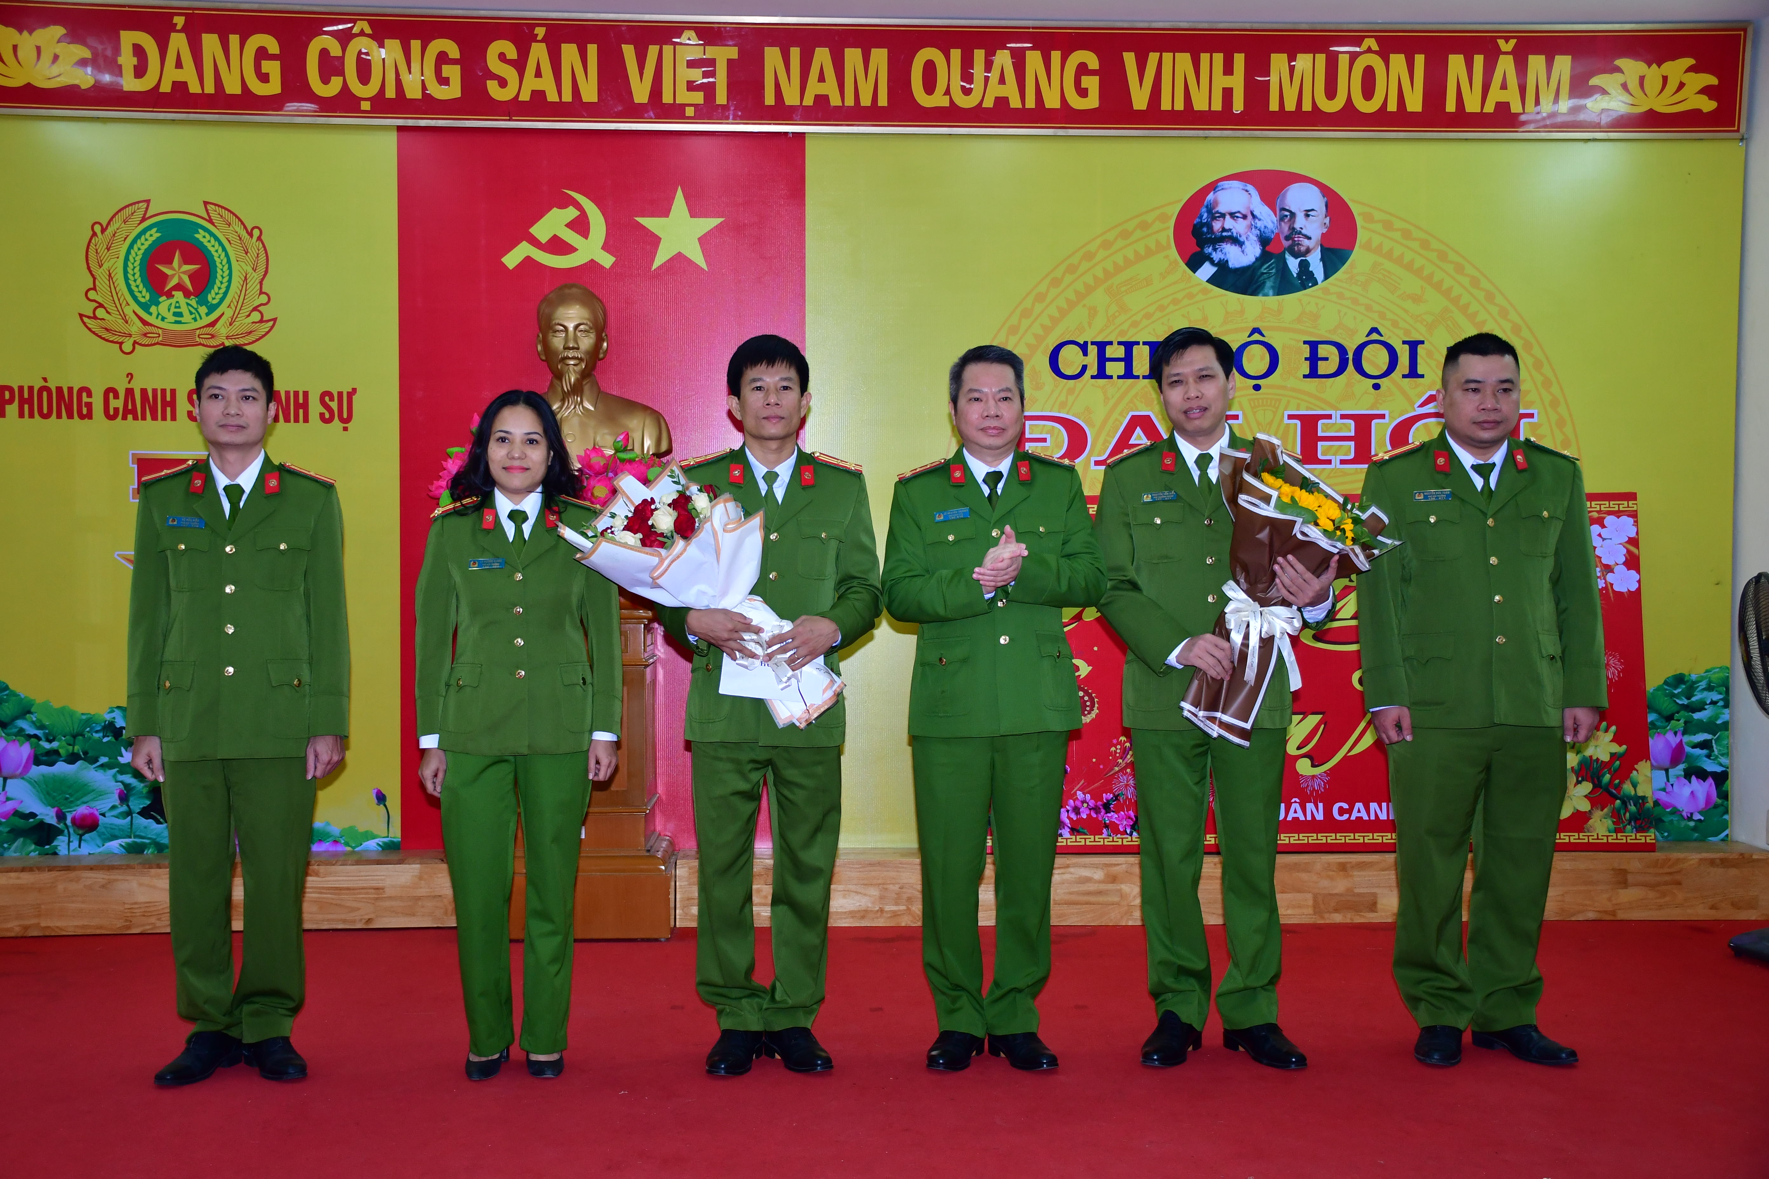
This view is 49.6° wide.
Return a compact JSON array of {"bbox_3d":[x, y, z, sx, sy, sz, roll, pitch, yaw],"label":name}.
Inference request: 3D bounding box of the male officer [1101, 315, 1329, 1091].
[{"bbox_3d":[0.774,0.255,4.490,0.567,1.745,0.440,0,2,2],"label":"male officer"}]

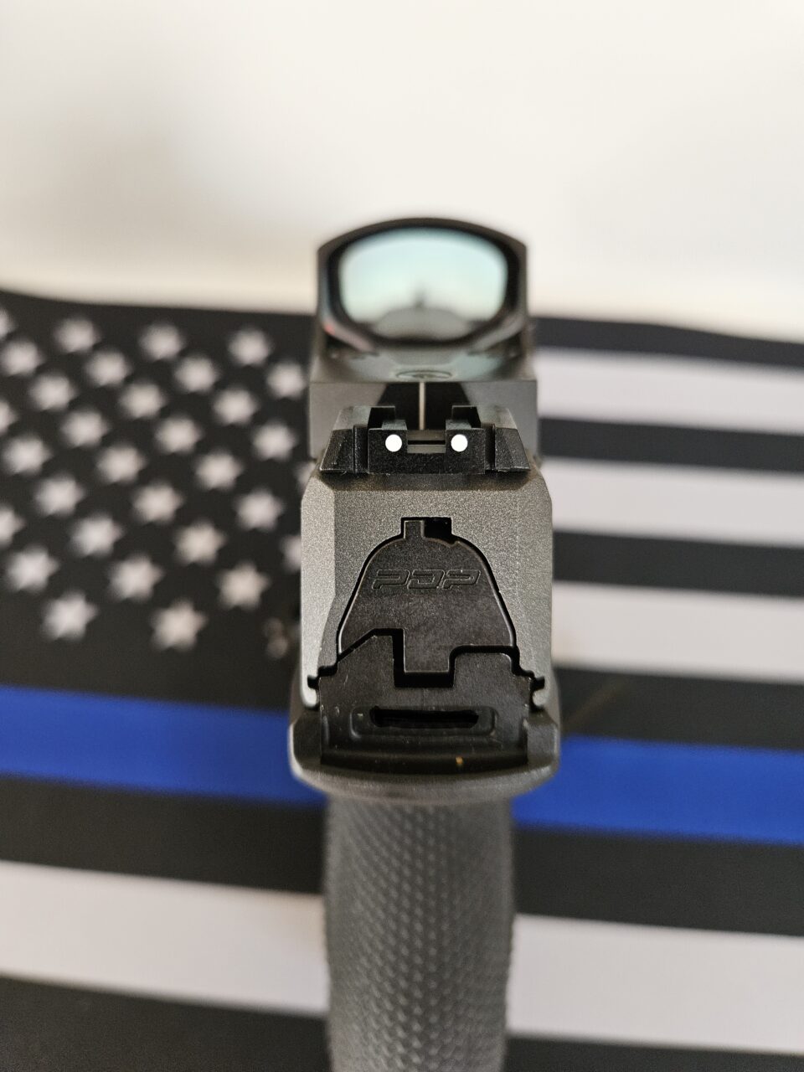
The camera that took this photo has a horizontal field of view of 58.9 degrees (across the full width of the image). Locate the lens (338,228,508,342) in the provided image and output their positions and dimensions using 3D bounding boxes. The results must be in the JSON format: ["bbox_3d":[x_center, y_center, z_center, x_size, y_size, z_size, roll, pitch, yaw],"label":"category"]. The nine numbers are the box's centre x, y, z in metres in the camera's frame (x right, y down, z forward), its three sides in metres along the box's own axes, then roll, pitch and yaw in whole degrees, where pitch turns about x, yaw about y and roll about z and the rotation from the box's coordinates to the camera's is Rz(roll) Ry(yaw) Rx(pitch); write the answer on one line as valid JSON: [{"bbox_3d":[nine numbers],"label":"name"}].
[{"bbox_3d":[0.003,-0.038,0.107,0.026,0.017,0.005,0,25,0],"label":"lens"}]

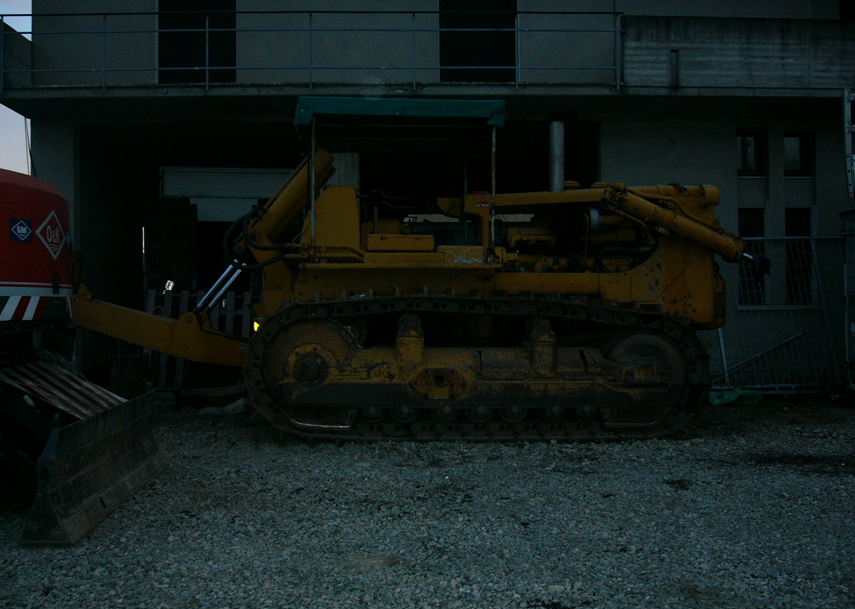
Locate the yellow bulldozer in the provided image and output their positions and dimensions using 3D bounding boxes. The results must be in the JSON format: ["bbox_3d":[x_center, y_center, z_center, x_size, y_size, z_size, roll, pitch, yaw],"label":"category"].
[{"bbox_3d":[-0.200,-0.430,9.900,7.850,3.490,2.950,0,0,-4],"label":"yellow bulldozer"}]

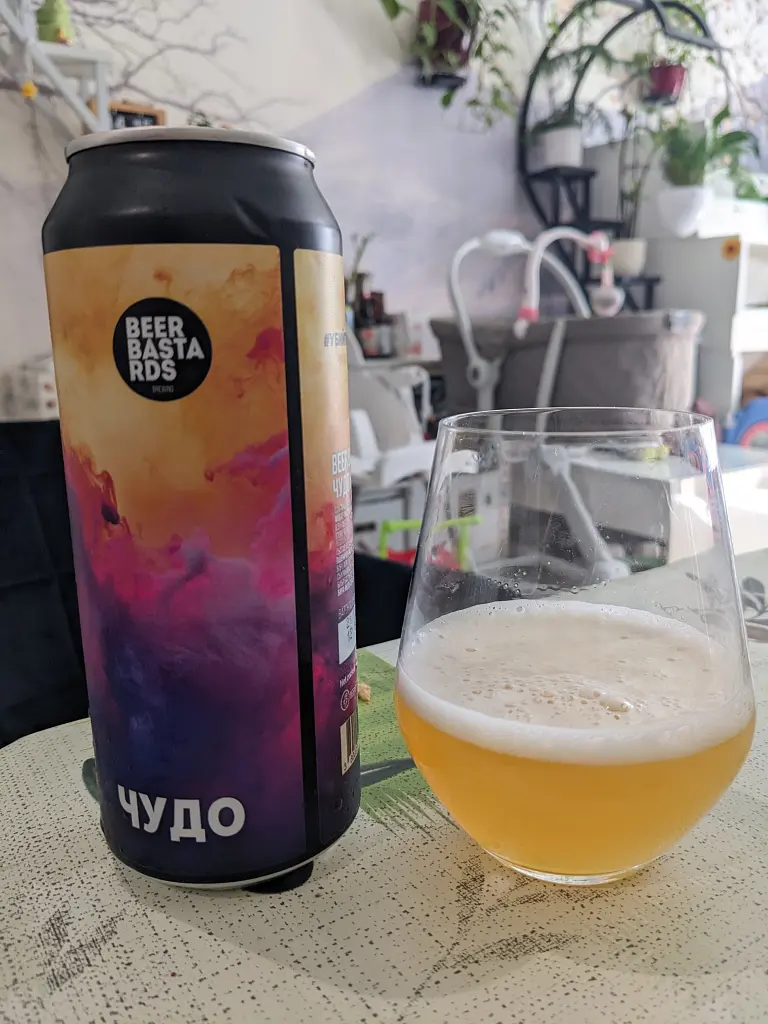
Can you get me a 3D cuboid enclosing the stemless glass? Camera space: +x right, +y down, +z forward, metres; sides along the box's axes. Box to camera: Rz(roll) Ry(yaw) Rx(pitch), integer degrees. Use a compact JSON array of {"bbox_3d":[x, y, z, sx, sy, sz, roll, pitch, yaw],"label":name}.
[{"bbox_3d":[0.047,0.030,0.204,0.089,0.107,0.089,-1,12,0],"label":"stemless glass"}]

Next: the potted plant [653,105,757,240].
[{"bbox_3d":[1.131,-1.194,2.801,0.341,0.436,0.307,4,13,22],"label":"potted plant"}]

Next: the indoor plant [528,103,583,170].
[{"bbox_3d":[0.655,-1.433,3.050,0.202,0.242,0.192,1,13,12],"label":"indoor plant"}]

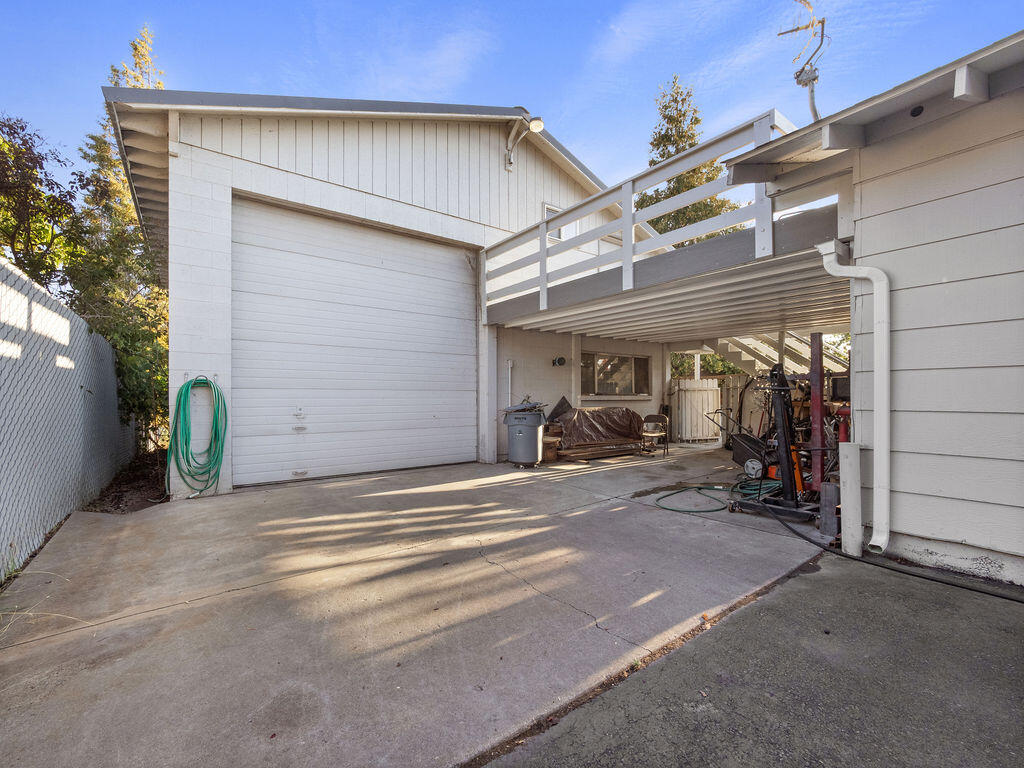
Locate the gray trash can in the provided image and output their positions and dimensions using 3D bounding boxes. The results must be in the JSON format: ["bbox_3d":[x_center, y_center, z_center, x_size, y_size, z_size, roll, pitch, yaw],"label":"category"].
[{"bbox_3d":[0.221,0.935,7.040,0.670,0.950,0.640,0,-1,0],"label":"gray trash can"}]

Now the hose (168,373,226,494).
[{"bbox_3d":[-3.676,0.614,4.840,0.580,1.420,0.160,1,-1,-35],"label":"hose"}]

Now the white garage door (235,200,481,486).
[{"bbox_3d":[-2.115,-0.515,6.355,3.660,3.720,0.100,1,-1,-35],"label":"white garage door"}]

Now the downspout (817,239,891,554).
[{"bbox_3d":[2.630,0.040,3.210,0.200,2.400,0.430,1,-1,-38],"label":"downspout"}]

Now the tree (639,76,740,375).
[{"bbox_3d":[6.700,-5.000,15.800,4.400,13.300,4.400,0,-1,23],"label":"tree"}]

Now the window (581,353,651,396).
[{"bbox_3d":[2.364,-0.200,9.200,2.320,0.950,0.120,1,-1,-35],"label":"window"}]

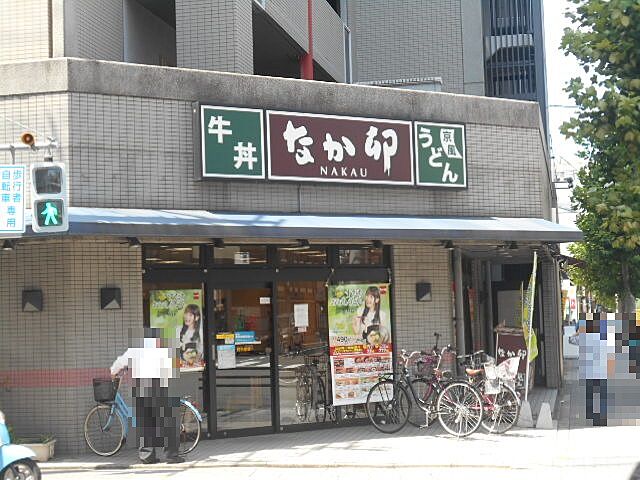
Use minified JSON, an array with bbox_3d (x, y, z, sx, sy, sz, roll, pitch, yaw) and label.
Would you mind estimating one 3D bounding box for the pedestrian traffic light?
[{"bbox_3d":[-2.612,-0.406,11.800,0.350,0.660,0.180,-2,-4,9],"label":"pedestrian traffic light"}]

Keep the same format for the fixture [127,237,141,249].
[{"bbox_3d":[-2.297,0.031,15.031,0.120,0.140,0.180,1,-5,-33],"label":"fixture"}]

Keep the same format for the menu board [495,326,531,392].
[{"bbox_3d":[3.076,2.011,19.400,0.550,1.280,0.360,0,-4,-24],"label":"menu board"}]

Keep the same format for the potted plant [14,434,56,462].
[{"bbox_3d":[-3.366,2.447,14.286,0.560,0.330,0.280,-3,-4,12],"label":"potted plant"}]

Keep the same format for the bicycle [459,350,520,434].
[{"bbox_3d":[1.940,1.971,15.852,1.620,1.060,0.560,-5,-5,37],"label":"bicycle"}]

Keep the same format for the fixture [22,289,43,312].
[{"bbox_3d":[-3.472,0.733,14.736,0.240,0.260,0.110,-3,-4,12],"label":"fixture"}]

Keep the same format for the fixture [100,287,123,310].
[{"bbox_3d":[-2.560,0.722,14.980,0.240,0.255,0.110,1,-5,-33],"label":"fixture"}]

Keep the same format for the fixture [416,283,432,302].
[{"bbox_3d":[1.507,0.760,17.592,0.240,0.255,0.110,1,-5,-33],"label":"fixture"}]

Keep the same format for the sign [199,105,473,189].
[{"bbox_3d":[0.249,-1.196,16.382,4.236,0.936,0.240,1,-5,-33],"label":"sign"}]

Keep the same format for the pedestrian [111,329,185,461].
[{"bbox_3d":[-1.955,1.758,13.750,0.500,1.570,0.550,-5,-5,41],"label":"pedestrian"}]

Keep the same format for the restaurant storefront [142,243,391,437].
[{"bbox_3d":[-0.602,1.318,16.366,3.859,2.543,0.350,1,-5,-33],"label":"restaurant storefront"}]

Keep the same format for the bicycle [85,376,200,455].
[{"bbox_3d":[-2.093,2.041,14.390,1.450,1.000,0.500,-2,-4,7],"label":"bicycle"}]

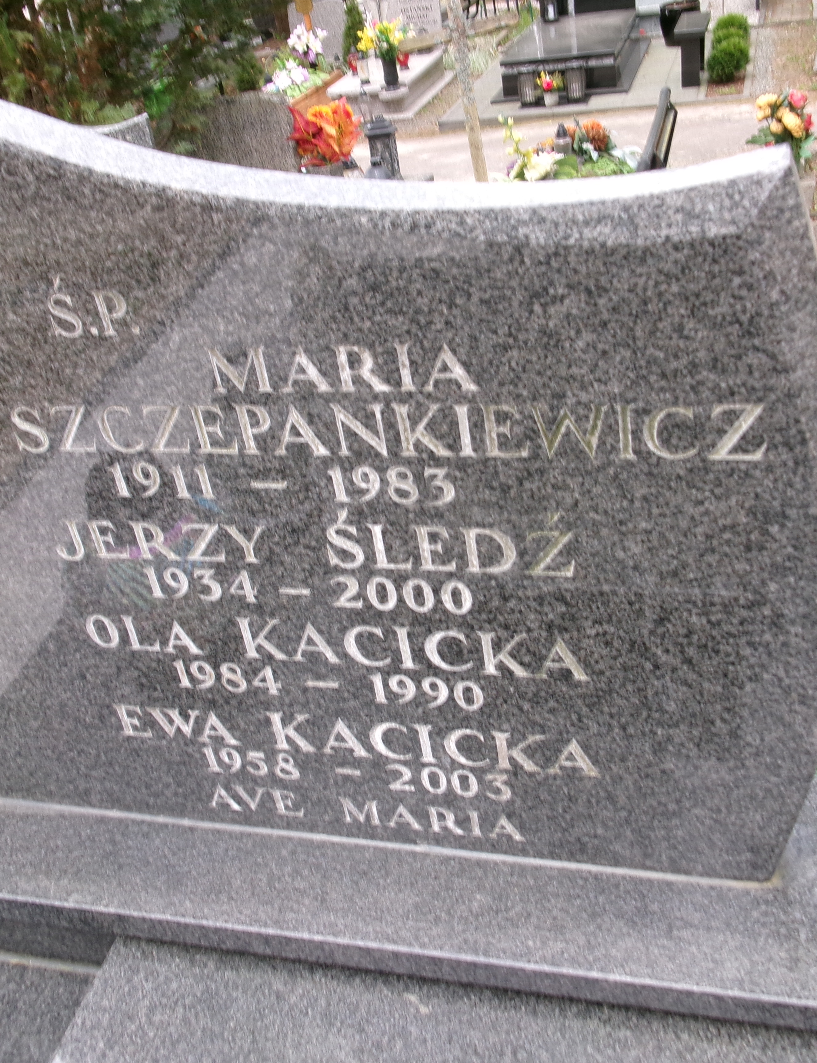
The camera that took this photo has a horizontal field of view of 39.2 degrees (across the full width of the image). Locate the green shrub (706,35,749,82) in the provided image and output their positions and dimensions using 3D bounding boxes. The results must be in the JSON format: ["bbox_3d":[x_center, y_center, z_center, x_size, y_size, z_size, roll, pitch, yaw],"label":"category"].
[{"bbox_3d":[2.368,-3.501,8.500,0.330,0.350,0.330,2,38,16],"label":"green shrub"}]

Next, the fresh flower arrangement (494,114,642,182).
[{"bbox_3d":[0.618,-1.455,4.400,0.530,0.260,0.400,2,38,16],"label":"fresh flower arrangement"}]

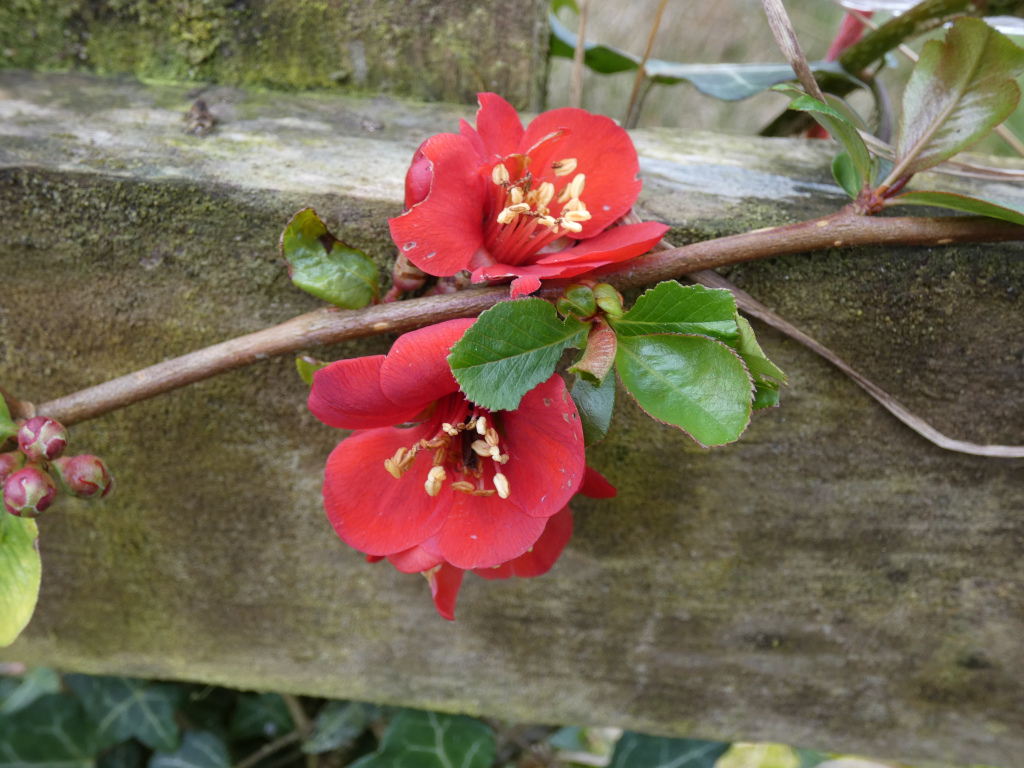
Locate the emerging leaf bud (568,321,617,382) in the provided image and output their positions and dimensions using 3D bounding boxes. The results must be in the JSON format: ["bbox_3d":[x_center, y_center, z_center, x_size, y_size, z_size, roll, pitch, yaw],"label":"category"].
[{"bbox_3d":[0.013,-0.005,0.177,0.006,0.011,0.006,15,-4,7],"label":"emerging leaf bud"}]

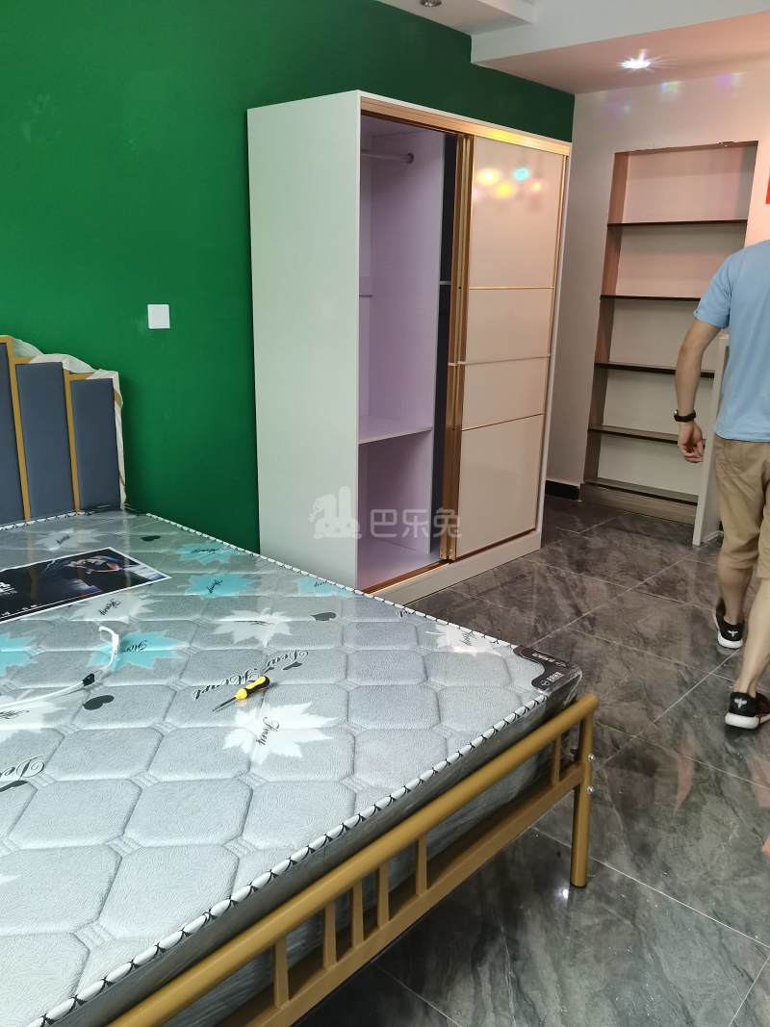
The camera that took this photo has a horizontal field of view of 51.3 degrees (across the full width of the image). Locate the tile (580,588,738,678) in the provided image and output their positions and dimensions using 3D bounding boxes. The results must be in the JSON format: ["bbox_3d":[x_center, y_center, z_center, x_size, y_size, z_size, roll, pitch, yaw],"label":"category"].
[{"bbox_3d":[1.160,0.478,3.341,0.600,0.010,0.600,15,22,40],"label":"tile"}]

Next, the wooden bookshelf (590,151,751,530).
[{"bbox_3d":[1.665,-1.004,4.710,0.800,2.080,0.210,15,22,40],"label":"wooden bookshelf"}]

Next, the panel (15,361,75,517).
[{"bbox_3d":[-1.162,-0.223,2.738,0.040,0.580,0.155,15,22,40],"label":"panel"}]

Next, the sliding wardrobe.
[{"bbox_3d":[0.149,-0.691,3.708,0.612,1.990,1.401,16,22,41],"label":"sliding wardrobe"}]

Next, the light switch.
[{"bbox_3d":[-0.840,-0.733,2.993,0.010,0.088,0.088,15,22,40],"label":"light switch"}]

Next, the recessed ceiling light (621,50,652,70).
[{"bbox_3d":[1.259,-2.257,4.023,0.100,0.030,0.100,15,22,40],"label":"recessed ceiling light"}]

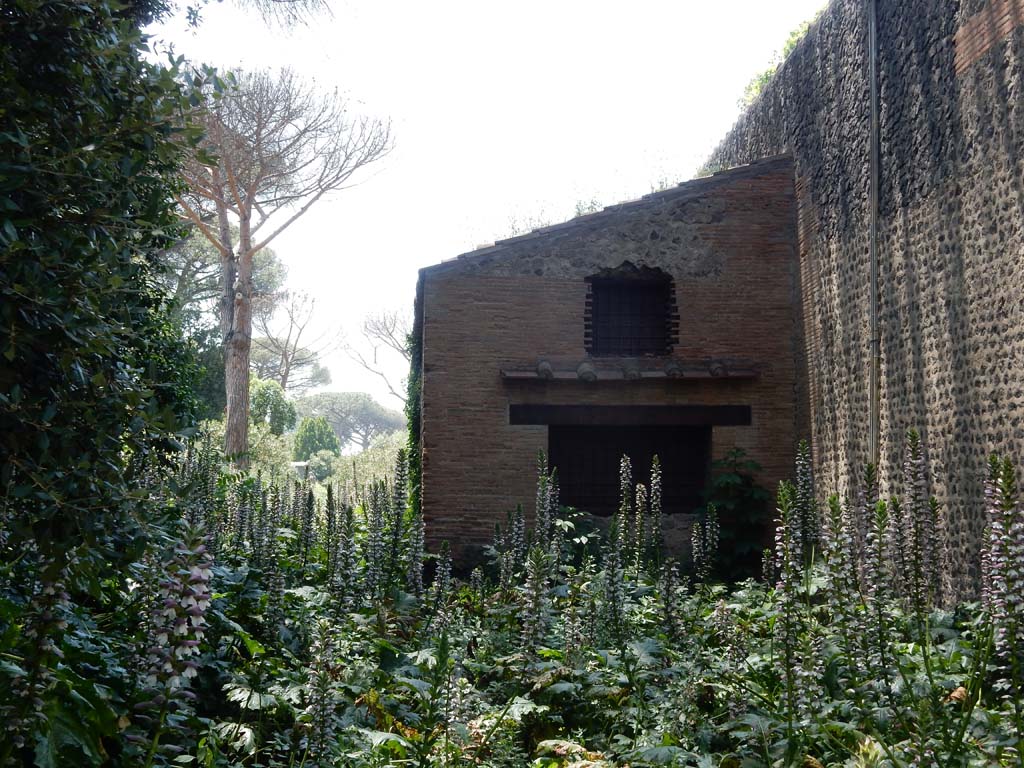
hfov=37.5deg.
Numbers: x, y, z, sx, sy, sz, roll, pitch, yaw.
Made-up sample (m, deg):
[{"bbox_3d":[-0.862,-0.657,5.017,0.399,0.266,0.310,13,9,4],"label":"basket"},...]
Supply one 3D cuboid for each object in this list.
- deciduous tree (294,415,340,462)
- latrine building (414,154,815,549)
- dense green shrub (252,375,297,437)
[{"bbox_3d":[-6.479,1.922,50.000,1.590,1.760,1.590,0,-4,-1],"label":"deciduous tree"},{"bbox_3d":[1.108,0.129,20.996,4.700,5.450,5.000,0,-4,-1],"label":"latrine building"},{"bbox_3d":[-8.255,0.879,52.000,1.720,2.340,1.720,0,-4,-1],"label":"dense green shrub"}]

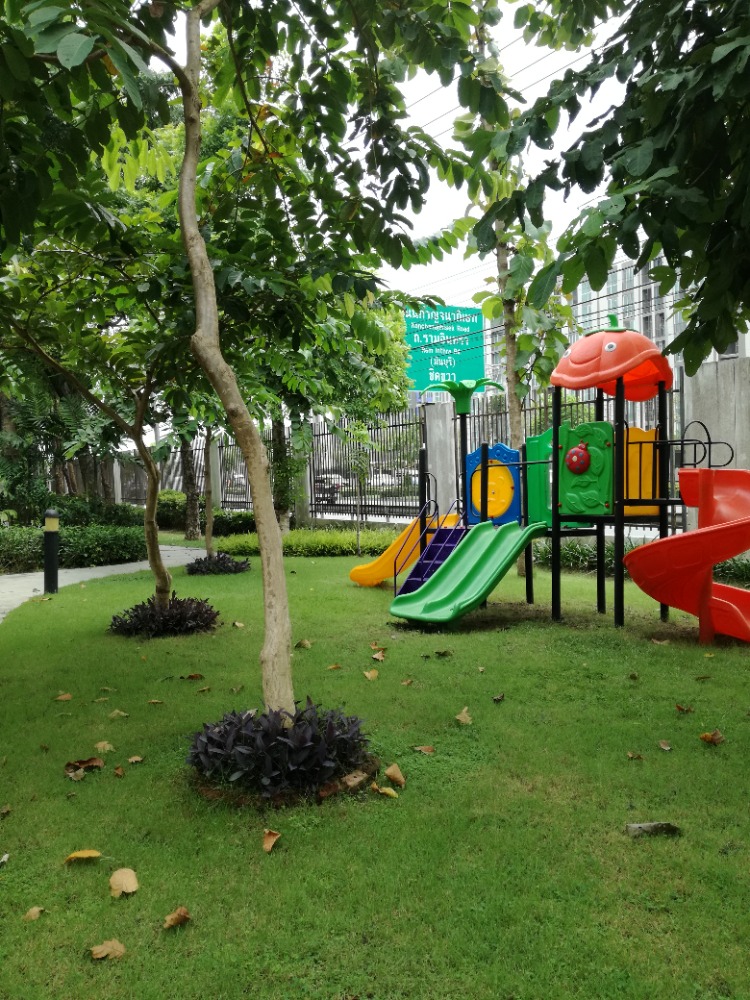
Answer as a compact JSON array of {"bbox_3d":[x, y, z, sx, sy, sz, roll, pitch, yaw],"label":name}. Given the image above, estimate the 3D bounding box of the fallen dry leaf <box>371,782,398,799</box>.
[{"bbox_3d":[0.044,1.352,3.630,0.130,0.035,0.100,0,0,0],"label":"fallen dry leaf"}]

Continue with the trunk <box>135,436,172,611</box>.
[{"bbox_3d":[-2.215,0.315,7.915,0.360,1.800,0.260,0,1,0],"label":"trunk"}]

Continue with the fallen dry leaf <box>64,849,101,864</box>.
[{"bbox_3d":[-1.042,1.270,2.778,0.125,0.030,0.050,0,1,0],"label":"fallen dry leaf"}]

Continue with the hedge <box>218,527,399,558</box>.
[{"bbox_3d":[-1.466,1.021,18.300,4.600,0.500,1.500,0,0,0],"label":"hedge"}]

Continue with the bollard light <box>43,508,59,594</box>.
[{"bbox_3d":[-4.181,0.659,10.036,0.180,1.090,0.180,0,1,0],"label":"bollard light"}]

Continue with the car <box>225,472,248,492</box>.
[{"bbox_3d":[-8.523,-0.954,48.000,1.780,1.500,4.300,-1,1,-23],"label":"car"}]

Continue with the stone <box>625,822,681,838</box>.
[{"bbox_3d":[1.139,1.356,3.200,0.230,0.040,0.100,0,0,0],"label":"stone"}]

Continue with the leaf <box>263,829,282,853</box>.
[{"bbox_3d":[-0.379,1.260,2.885,0.070,0.040,0.100,0,1,-9],"label":"leaf"}]

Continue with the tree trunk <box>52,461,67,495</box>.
[{"bbox_3d":[-10.921,-0.294,27.000,0.420,2.500,0.380,0,0,0],"label":"tree trunk"}]

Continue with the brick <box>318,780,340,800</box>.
[{"bbox_3d":[-0.205,1.308,3.515,0.110,0.050,0.060,-4,3,-37],"label":"brick"}]

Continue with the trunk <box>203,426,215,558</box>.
[{"bbox_3d":[-2.983,-0.063,14.000,0.210,2.500,0.180,0,0,0],"label":"trunk"}]

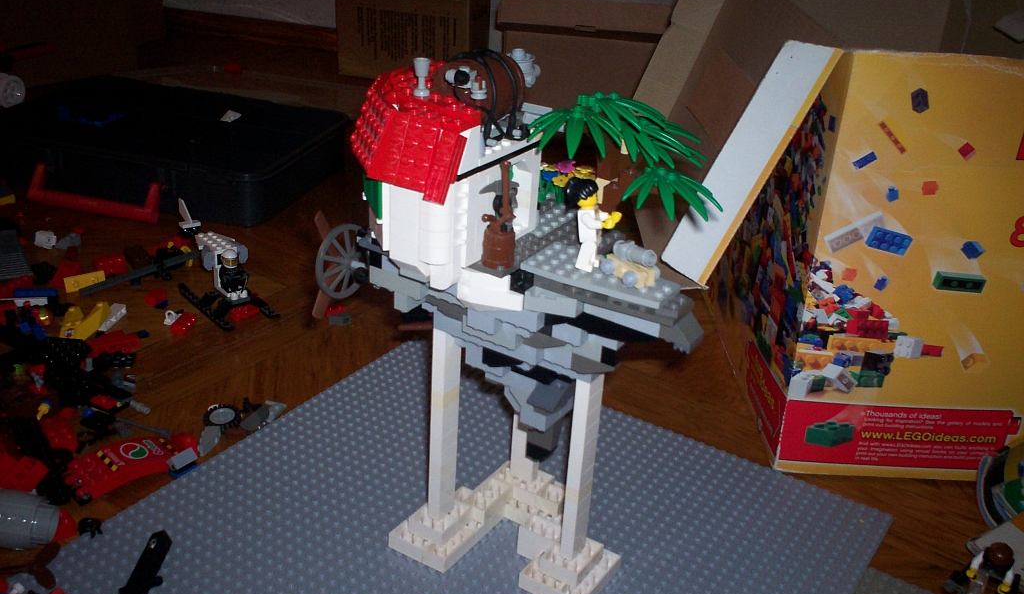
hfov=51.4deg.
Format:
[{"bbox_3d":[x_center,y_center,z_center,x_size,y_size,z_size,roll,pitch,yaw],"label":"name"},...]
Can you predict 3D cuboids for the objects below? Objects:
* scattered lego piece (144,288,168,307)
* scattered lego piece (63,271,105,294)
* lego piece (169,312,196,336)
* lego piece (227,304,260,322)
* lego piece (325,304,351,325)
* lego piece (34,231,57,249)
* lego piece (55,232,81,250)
[{"bbox_3d":[-0.296,0.001,0.886,0.017,0.009,0.015,-16,32,-36],"label":"scattered lego piece"},{"bbox_3d":[-0.361,-0.013,0.901,0.033,0.011,0.010,-16,33,-36],"label":"scattered lego piece"},{"bbox_3d":[-0.262,0.021,0.850,0.013,0.009,0.024,8,26,8],"label":"lego piece"},{"bbox_3d":[-0.219,0.014,0.876,0.016,0.007,0.025,18,29,26],"label":"lego piece"},{"bbox_3d":[-0.144,0.015,0.879,0.021,0.011,0.017,-4,27,-16],"label":"lego piece"},{"bbox_3d":[-0.424,-0.052,0.969,0.018,0.014,0.013,-3,27,-14],"label":"lego piece"},{"bbox_3d":[-0.405,-0.051,0.972,0.021,0.012,0.014,-12,30,-31],"label":"lego piece"}]

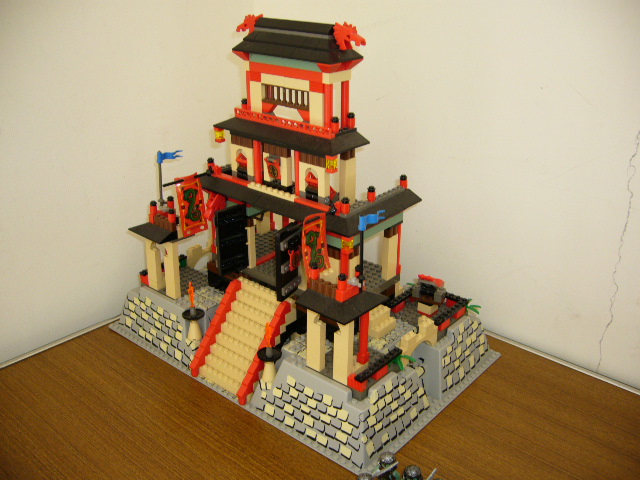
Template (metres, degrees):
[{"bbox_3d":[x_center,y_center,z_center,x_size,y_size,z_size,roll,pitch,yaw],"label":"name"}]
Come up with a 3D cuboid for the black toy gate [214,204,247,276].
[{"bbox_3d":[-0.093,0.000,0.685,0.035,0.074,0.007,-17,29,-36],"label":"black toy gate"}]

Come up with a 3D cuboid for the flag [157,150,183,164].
[{"bbox_3d":[-0.164,-0.091,0.706,0.031,0.014,0.005,-17,29,-36],"label":"flag"}]

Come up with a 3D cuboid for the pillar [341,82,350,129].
[{"bbox_3d":[0.024,-0.128,0.618,0.008,0.048,0.008,19,29,36],"label":"pillar"}]

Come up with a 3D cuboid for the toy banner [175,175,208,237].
[{"bbox_3d":[-0.133,-0.036,0.677,0.005,0.066,0.033,16,30,38],"label":"toy banner"}]

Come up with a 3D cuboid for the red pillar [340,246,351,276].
[{"bbox_3d":[0.024,0.037,0.624,0.008,0.058,0.008,19,29,36],"label":"red pillar"}]

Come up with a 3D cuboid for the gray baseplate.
[{"bbox_3d":[-0.024,0.090,0.741,0.384,0.059,0.256,19,29,36],"label":"gray baseplate"}]

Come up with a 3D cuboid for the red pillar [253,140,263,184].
[{"bbox_3d":[-0.062,-0.080,0.657,0.008,0.055,0.008,19,29,36],"label":"red pillar"}]

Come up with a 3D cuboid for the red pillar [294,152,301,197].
[{"bbox_3d":[-0.021,-0.066,0.625,0.008,0.055,0.008,1,23,0],"label":"red pillar"}]

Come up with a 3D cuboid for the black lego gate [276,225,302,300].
[{"bbox_3d":[-0.030,0.020,0.640,0.009,0.076,0.040,14,26,29],"label":"black lego gate"}]

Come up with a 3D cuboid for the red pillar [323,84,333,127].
[{"bbox_3d":[0.008,-0.114,0.585,0.008,0.054,0.008,19,29,36],"label":"red pillar"}]

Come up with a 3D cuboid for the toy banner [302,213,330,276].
[{"bbox_3d":[-0.003,0.007,0.583,0.008,0.062,0.031,19,29,36],"label":"toy banner"}]

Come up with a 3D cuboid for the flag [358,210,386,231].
[{"bbox_3d":[0.044,-0.017,0.541,0.006,0.015,0.034,22,30,40],"label":"flag"}]

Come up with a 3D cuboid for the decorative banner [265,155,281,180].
[{"bbox_3d":[-0.046,-0.071,0.641,0.020,0.023,0.004,19,29,36],"label":"decorative banner"}]

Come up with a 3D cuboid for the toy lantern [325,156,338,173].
[{"bbox_3d":[0.011,-0.069,0.583,0.008,0.017,0.008,19,29,36],"label":"toy lantern"}]

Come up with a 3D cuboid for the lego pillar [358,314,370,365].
[{"bbox_3d":[0.040,0.085,0.579,0.008,0.057,0.008,1,23,0],"label":"lego pillar"}]

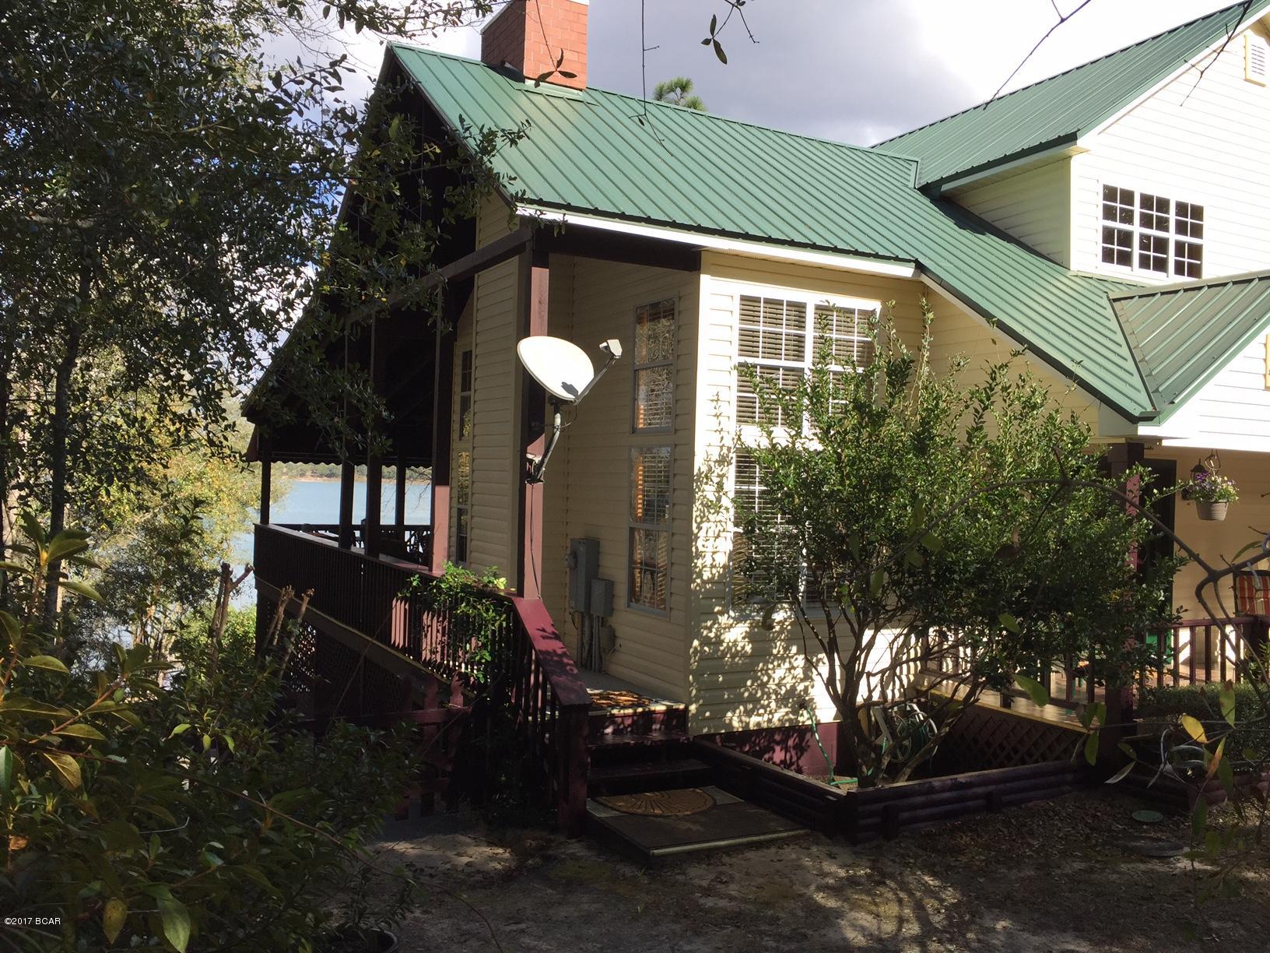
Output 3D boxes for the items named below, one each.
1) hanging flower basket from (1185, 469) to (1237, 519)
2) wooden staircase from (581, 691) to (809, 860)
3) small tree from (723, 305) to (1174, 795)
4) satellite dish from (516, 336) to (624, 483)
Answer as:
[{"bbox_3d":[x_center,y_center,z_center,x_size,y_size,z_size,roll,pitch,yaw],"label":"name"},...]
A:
[{"bbox_3d":[4.460,0.140,8.250,0.380,0.400,0.380,2,0,28],"label":"hanging flower basket"},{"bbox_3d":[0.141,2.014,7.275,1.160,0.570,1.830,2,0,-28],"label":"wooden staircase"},{"bbox_3d":[2.330,0.530,7.750,3.200,3.550,2.800,2,0,0],"label":"small tree"},{"bbox_3d":[-0.410,-0.450,6.905,0.580,0.980,1.000,2,0,-36],"label":"satellite dish"}]

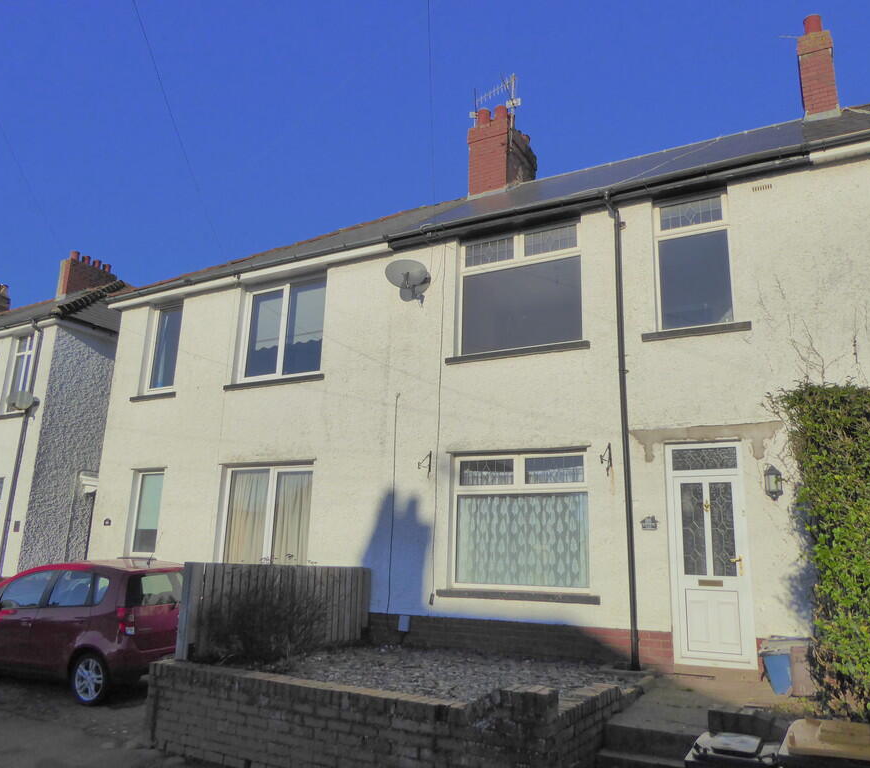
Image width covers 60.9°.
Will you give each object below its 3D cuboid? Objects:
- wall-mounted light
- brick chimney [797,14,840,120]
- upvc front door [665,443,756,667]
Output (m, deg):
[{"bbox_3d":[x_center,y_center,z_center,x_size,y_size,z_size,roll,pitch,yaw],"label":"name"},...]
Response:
[{"bbox_3d":[3.605,1.051,7.876,0.180,0.360,0.160,-6,-15,27],"label":"wall-mounted light"},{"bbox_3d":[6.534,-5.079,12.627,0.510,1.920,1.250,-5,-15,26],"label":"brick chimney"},{"bbox_3d":[3.088,1.880,8.329,0.850,2.460,0.100,-5,-15,26],"label":"upvc front door"}]

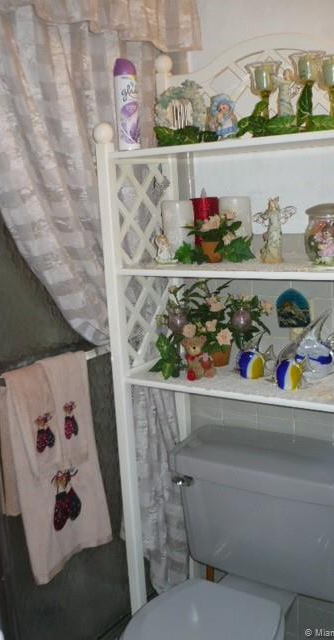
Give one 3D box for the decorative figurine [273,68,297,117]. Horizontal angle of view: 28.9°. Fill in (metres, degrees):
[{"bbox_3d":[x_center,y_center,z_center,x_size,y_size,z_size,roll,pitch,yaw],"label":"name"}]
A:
[{"bbox_3d":[0.262,-0.472,1.417,0.068,0.158,0.050,1,12,22],"label":"decorative figurine"}]

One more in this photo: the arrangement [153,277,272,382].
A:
[{"bbox_3d":[0.112,0.016,1.623,0.250,0.225,0.175,4,13,34],"label":"arrangement"}]

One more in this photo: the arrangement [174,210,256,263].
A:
[{"bbox_3d":[0.114,-0.201,1.552,0.170,0.130,0.110,4,13,34],"label":"arrangement"}]

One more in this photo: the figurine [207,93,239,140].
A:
[{"bbox_3d":[0.124,-0.434,1.398,0.064,0.106,0.050,4,13,34],"label":"figurine"}]

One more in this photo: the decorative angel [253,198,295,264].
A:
[{"bbox_3d":[0.248,-0.207,1.489,0.095,0.152,0.058,1,12,19],"label":"decorative angel"}]

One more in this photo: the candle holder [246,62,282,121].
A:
[{"bbox_3d":[0.209,-0.468,1.400,0.076,0.162,0.076,4,13,34],"label":"candle holder"}]

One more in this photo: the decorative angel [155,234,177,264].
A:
[{"bbox_3d":[0.000,-0.172,1.574,0.054,0.068,0.045,-3,11,3],"label":"decorative angel"}]

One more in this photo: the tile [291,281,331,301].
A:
[{"bbox_3d":[0.364,-0.105,1.624,0.108,0.108,0.010,4,14,33],"label":"tile"}]

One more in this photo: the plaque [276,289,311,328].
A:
[{"bbox_3d":[0.320,-0.029,1.630,0.092,0.100,0.015,4,13,34],"label":"plaque"}]

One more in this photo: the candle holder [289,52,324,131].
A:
[{"bbox_3d":[0.285,-0.461,1.312,0.076,0.176,0.076,4,14,33],"label":"candle holder"}]

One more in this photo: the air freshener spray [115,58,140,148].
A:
[{"bbox_3d":[-0.090,-0.485,1.477,0.053,0.203,0.053,-3,11,1],"label":"air freshener spray"}]

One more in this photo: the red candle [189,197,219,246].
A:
[{"bbox_3d":[0.098,-0.234,1.653,0.073,0.148,0.073,-3,11,4],"label":"red candle"}]

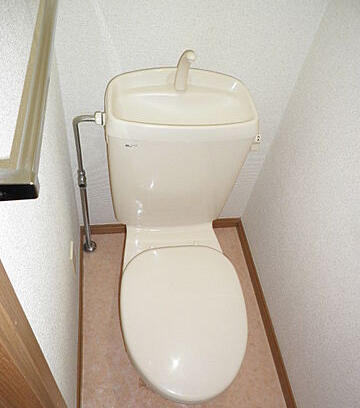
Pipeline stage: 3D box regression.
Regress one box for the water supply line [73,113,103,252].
[{"bbox_3d":[-0.327,-0.038,1.385,0.113,0.738,0.057,-2,52,-10],"label":"water supply line"}]

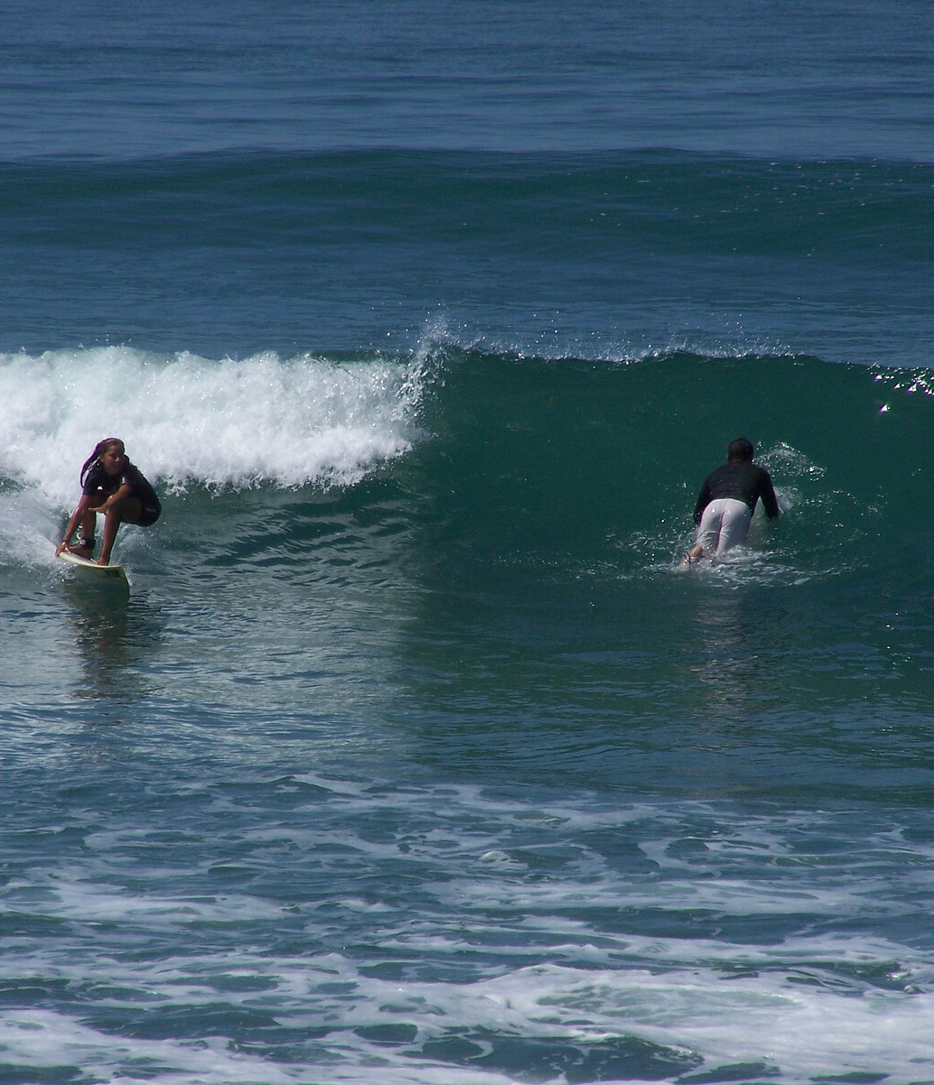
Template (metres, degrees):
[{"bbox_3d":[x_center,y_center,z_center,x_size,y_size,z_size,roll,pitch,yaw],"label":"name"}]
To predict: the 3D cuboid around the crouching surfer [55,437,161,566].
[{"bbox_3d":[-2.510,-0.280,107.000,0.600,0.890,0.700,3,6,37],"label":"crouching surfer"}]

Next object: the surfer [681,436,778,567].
[{"bbox_3d":[1.856,-0.265,107.500,0.600,0.470,1.550,4,27,14],"label":"surfer"}]

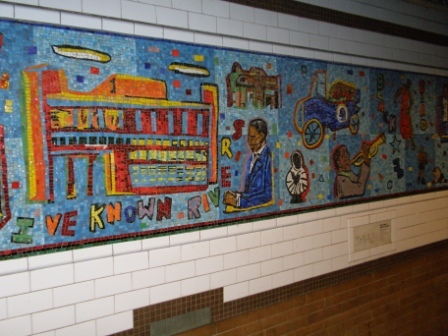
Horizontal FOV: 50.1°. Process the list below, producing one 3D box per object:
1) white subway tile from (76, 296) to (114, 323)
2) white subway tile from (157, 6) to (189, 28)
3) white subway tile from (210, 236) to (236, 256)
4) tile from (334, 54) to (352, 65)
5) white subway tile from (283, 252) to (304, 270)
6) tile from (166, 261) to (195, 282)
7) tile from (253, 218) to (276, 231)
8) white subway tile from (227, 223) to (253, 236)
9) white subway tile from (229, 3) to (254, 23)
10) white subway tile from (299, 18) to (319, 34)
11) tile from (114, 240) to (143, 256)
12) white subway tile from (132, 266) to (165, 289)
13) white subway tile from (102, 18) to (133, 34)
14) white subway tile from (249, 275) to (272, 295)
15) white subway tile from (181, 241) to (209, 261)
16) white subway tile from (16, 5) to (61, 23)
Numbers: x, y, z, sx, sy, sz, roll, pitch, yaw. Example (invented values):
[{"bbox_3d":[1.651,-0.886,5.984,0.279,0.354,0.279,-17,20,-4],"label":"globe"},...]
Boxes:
[{"bbox_3d":[-0.484,0.530,1.798,0.152,0.076,0.010,-3,4,-38],"label":"white subway tile"},{"bbox_3d":[-0.216,-0.622,1.981,0.152,0.074,0.012,-3,4,-38],"label":"white subway tile"},{"bbox_3d":[-0.007,0.353,2.178,0.152,0.074,0.012,-3,4,-38],"label":"white subway tile"},{"bbox_3d":[0.664,-0.614,2.688,0.159,0.043,0.012,-3,3,-38],"label":"tile"},{"bbox_3d":[0.357,0.481,2.482,0.152,0.075,0.010,-3,3,-38],"label":"white subway tile"},{"bbox_3d":[-0.187,0.440,2.050,0.152,0.075,0.010,-4,5,-38],"label":"tile"},{"bbox_3d":[0.196,0.277,2.328,0.152,0.045,0.012,-3,4,-38],"label":"tile"},{"bbox_3d":[0.074,0.286,2.238,0.154,0.050,0.010,-3,3,-38],"label":"white subway tile"},{"bbox_3d":[0.081,-0.715,2.213,0.152,0.074,0.012,-3,4,-38],"label":"white subway tile"},{"bbox_3d":[0.439,-0.738,2.489,0.150,0.075,0.010,-4,4,-38],"label":"white subway tile"},{"bbox_3d":[-0.380,0.313,1.877,0.123,0.050,0.010,-3,3,-38],"label":"tile"},{"bbox_3d":[-0.307,0.445,1.944,0.152,0.074,0.012,-3,4,-38],"label":"white subway tile"},{"bbox_3d":[-0.400,-0.539,1.819,0.133,0.050,0.012,-4,5,-38],"label":"white subway tile"},{"bbox_3d":[0.178,0.567,2.342,0.152,0.075,0.010,-3,3,-38],"label":"white subway tile"},{"bbox_3d":[-0.126,0.361,2.084,0.152,0.074,0.012,-3,4,-38],"label":"white subway tile"},{"bbox_3d":[-0.643,-0.526,1.649,0.152,0.042,0.015,-3,4,-38],"label":"white subway tile"}]

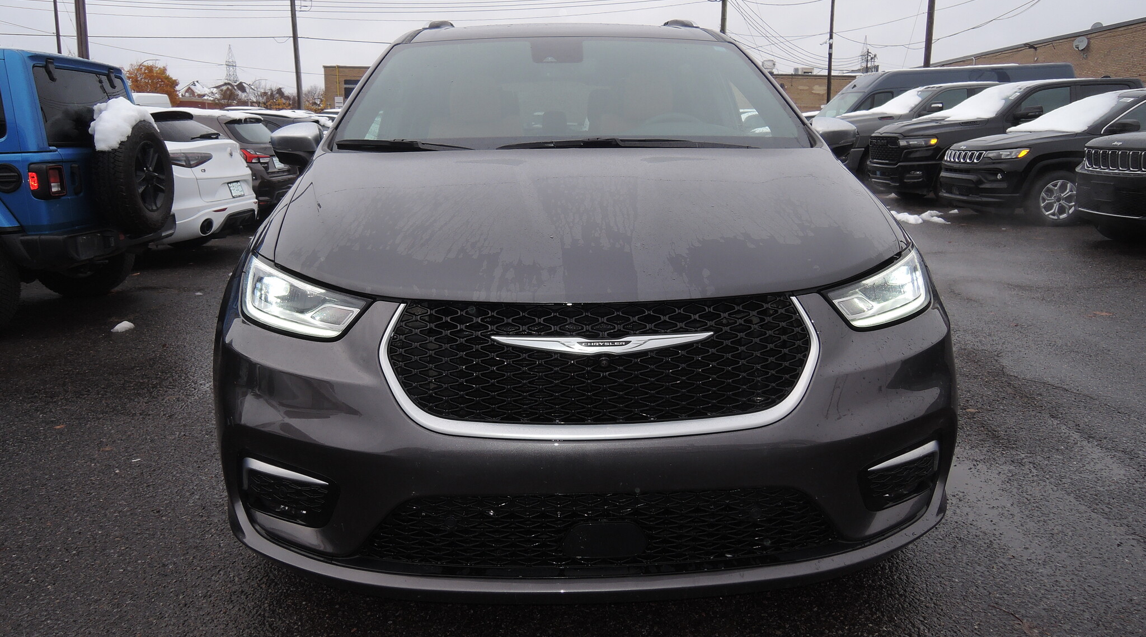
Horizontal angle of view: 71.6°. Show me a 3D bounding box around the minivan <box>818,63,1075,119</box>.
[{"bbox_3d":[8.019,-4.380,18.396,5.950,2.600,2.050,-1,13,-2],"label":"minivan"}]

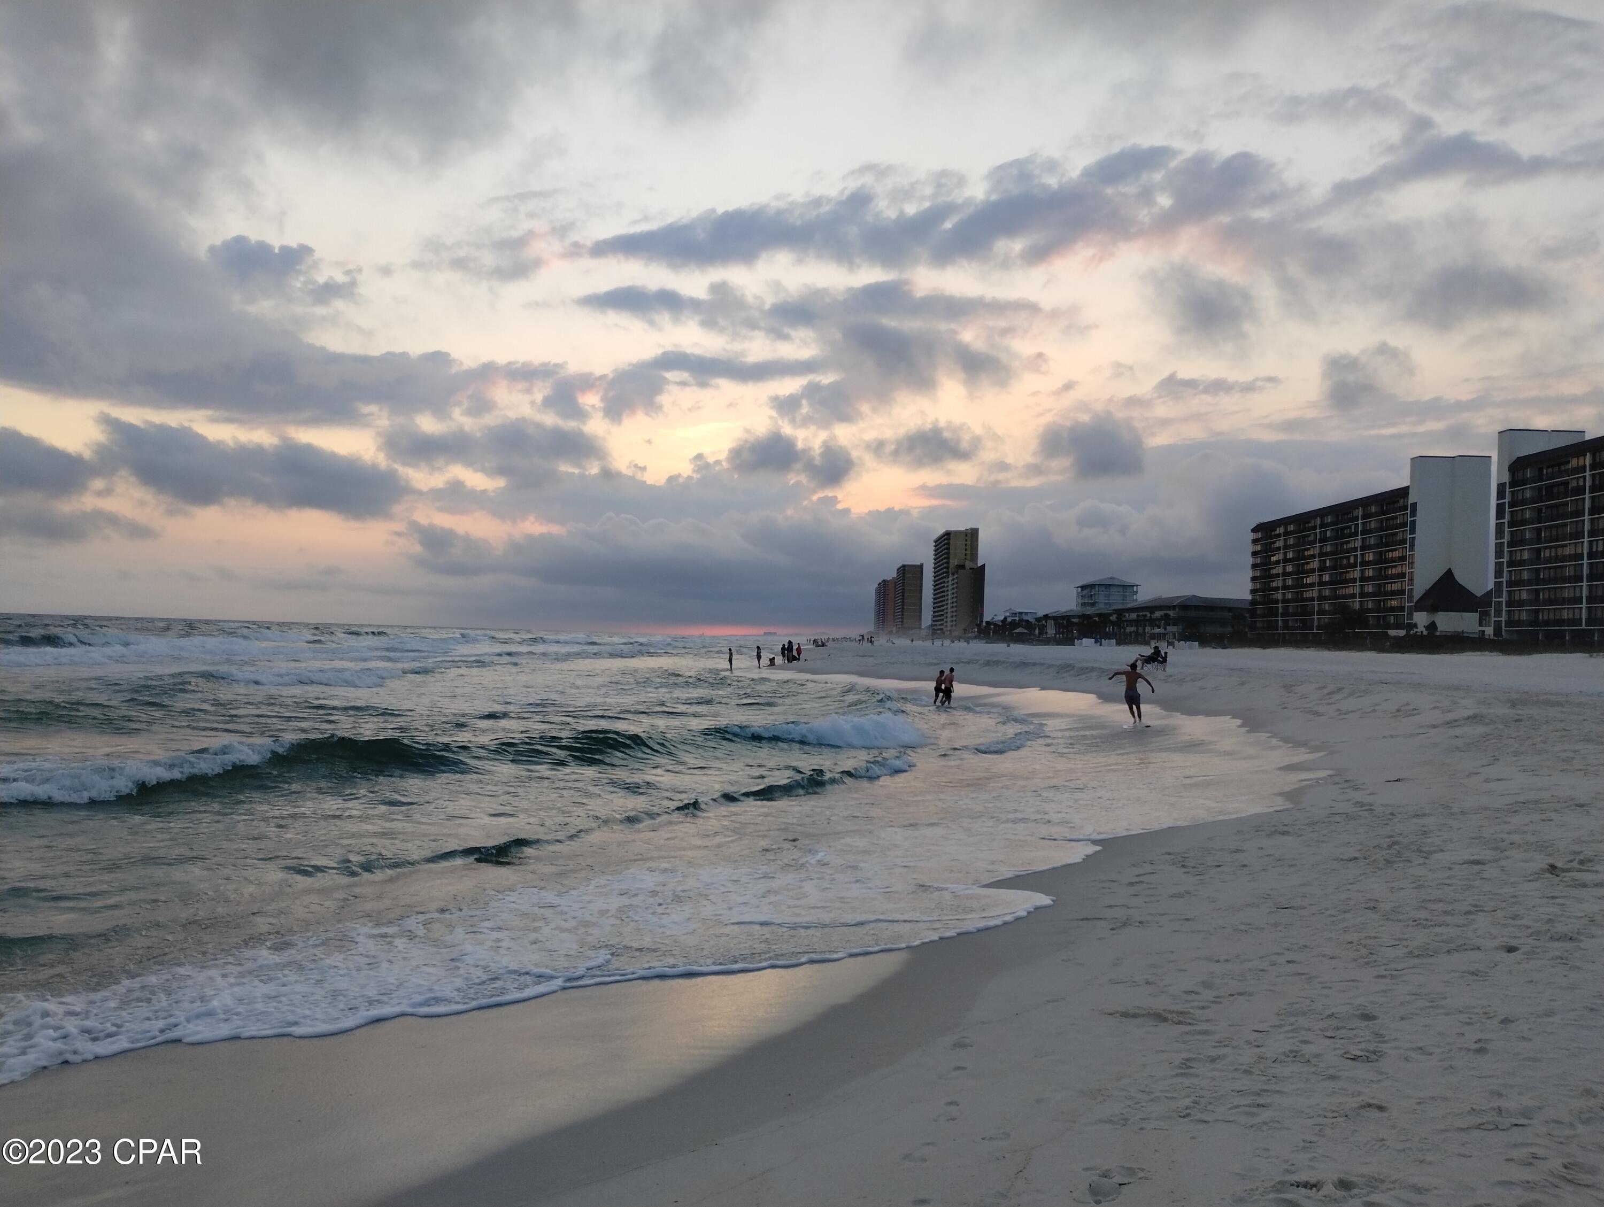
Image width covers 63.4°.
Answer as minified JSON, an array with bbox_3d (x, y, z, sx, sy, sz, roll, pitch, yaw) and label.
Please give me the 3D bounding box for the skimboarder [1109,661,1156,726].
[{"bbox_3d":[9.092,2.484,35.800,1.250,1.680,0.500,2,-2,7],"label":"skimboarder"}]

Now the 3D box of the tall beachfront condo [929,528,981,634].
[{"bbox_3d":[93.184,-10.895,776.644,21.000,64.000,76.000,2,-2,0],"label":"tall beachfront condo"}]

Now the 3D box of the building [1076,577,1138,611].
[{"bbox_3d":[112.369,2.751,478.190,16.000,23.800,32.000,2,-2,-1],"label":"building"}]

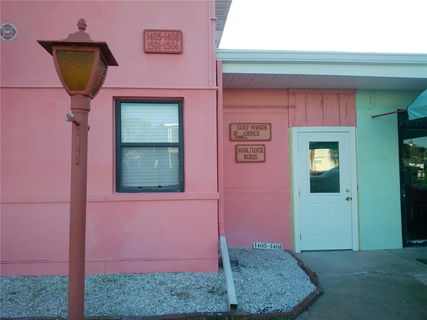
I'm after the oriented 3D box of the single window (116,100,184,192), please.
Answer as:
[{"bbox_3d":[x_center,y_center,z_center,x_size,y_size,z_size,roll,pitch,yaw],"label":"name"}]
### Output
[{"bbox_3d":[-0.865,-0.184,4.126,0.940,1.270,0.090,-1,-2,-4],"label":"single window"}]

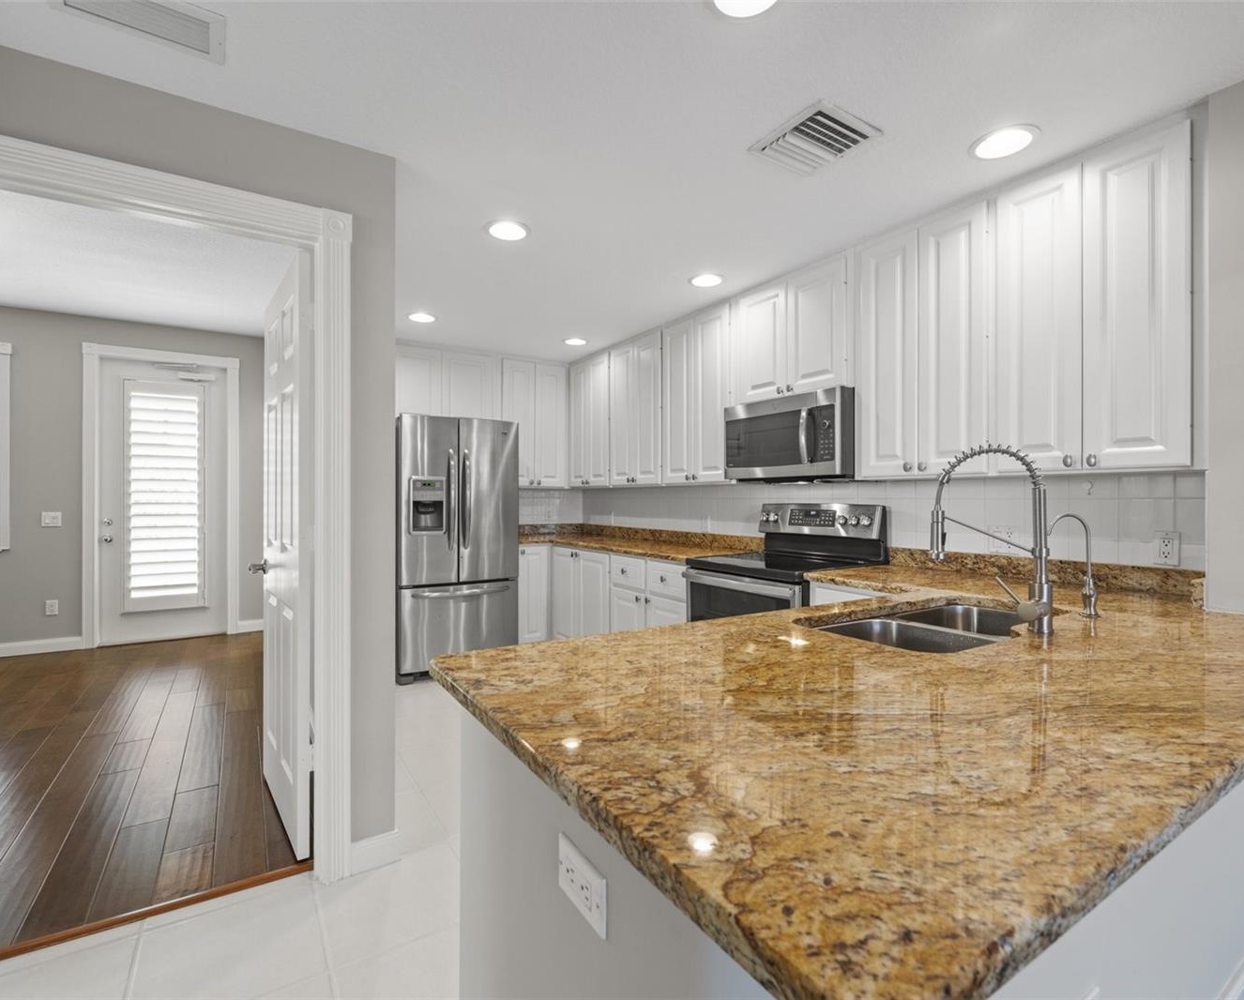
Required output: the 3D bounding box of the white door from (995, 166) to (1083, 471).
[{"bbox_3d":[1.453,-0.608,2.043,0.025,1.018,0.260,0,0,-33],"label":"white door"}]

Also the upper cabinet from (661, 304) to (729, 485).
[{"bbox_3d":[0.592,-0.636,3.855,0.318,1.064,0.680,0,0,-33],"label":"upper cabinet"}]

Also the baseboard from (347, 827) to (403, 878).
[{"bbox_3d":[-0.835,1.194,1.983,0.159,0.107,0.015,0,0,-33],"label":"baseboard"}]

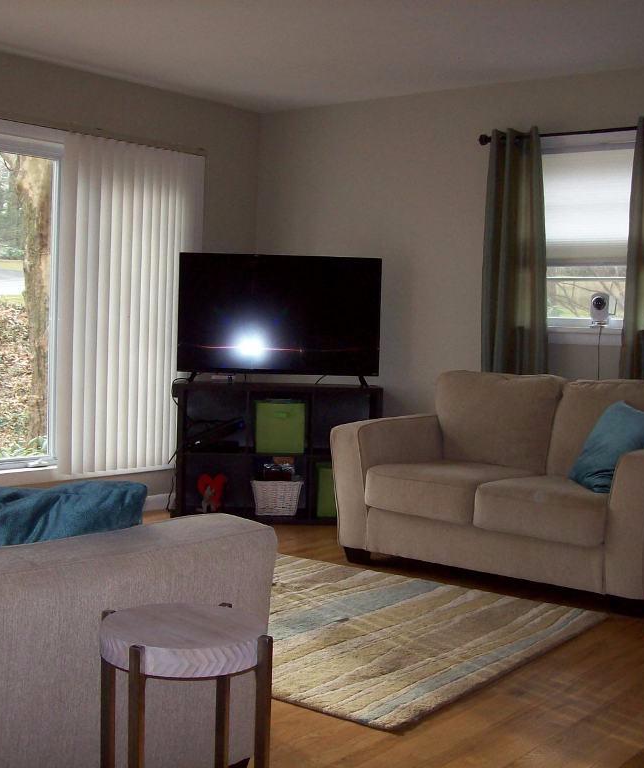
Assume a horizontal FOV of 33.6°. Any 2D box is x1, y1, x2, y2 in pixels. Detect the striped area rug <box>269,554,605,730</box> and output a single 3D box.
[{"bbox_3d":[-0.295,0.835,4.162,2.360,0.020,1.530,4,4,39],"label":"striped area rug"}]

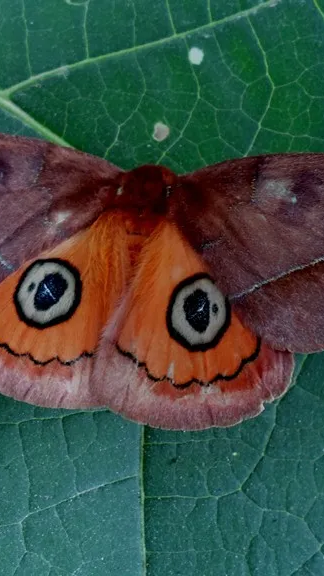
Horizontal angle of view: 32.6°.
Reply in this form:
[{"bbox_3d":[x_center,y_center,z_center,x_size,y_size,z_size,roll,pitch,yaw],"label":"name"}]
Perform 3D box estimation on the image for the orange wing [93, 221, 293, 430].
[{"bbox_3d":[0.006,0.005,0.083,0.028,0.006,0.033,7,72,11],"label":"orange wing"}]

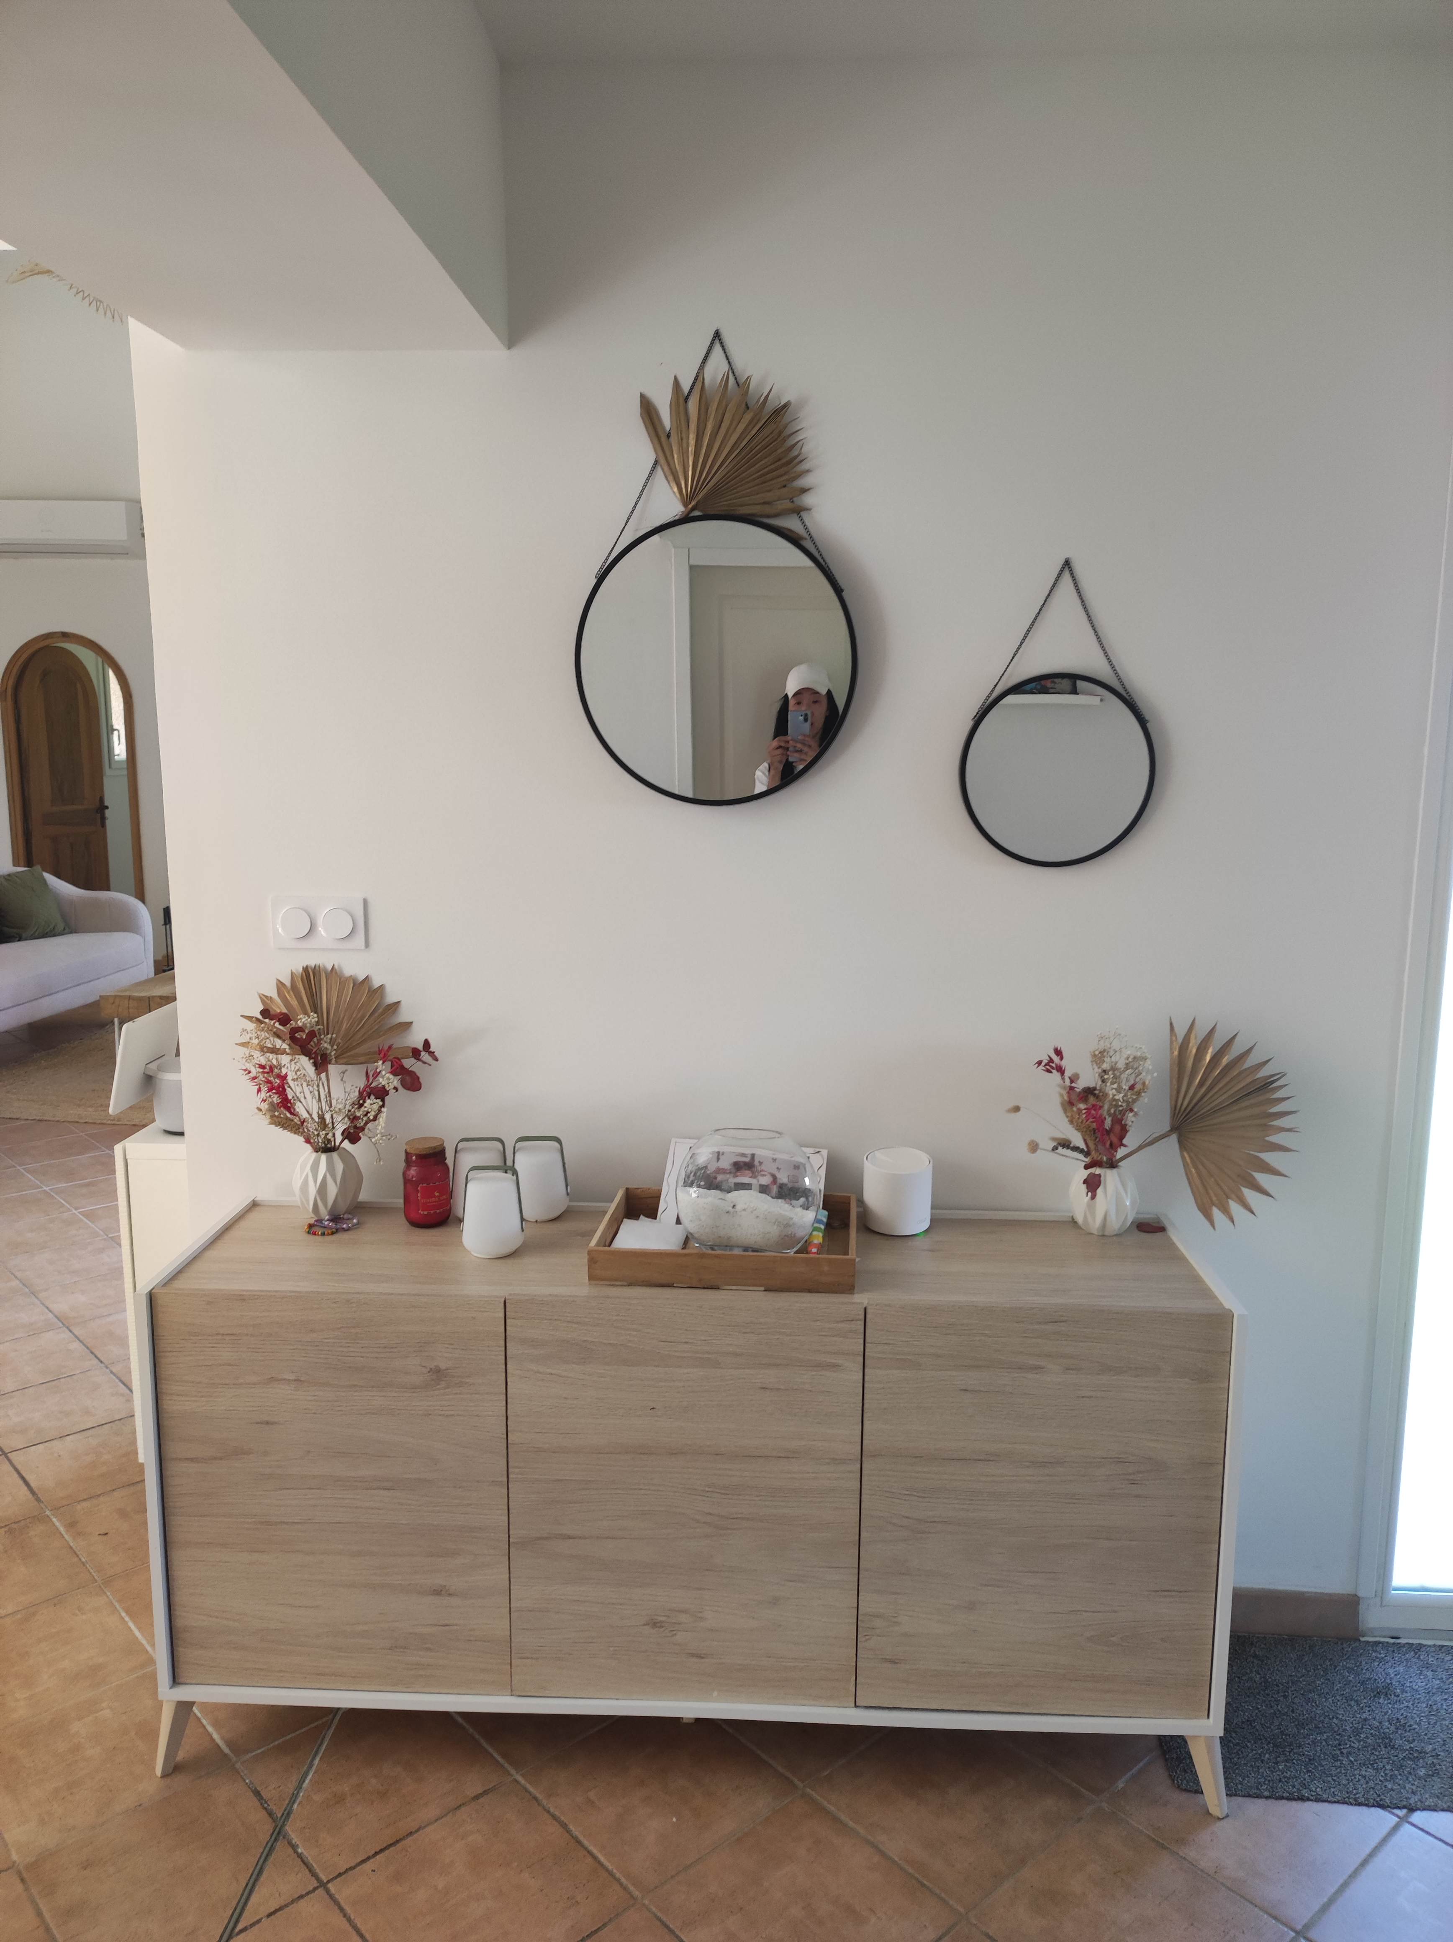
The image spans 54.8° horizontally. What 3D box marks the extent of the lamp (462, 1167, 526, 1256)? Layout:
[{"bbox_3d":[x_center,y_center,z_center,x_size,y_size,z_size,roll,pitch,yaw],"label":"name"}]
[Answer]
[{"bbox_3d":[-0.360,0.367,2.162,0.098,0.133,0.093,1,8,3],"label":"lamp"}]

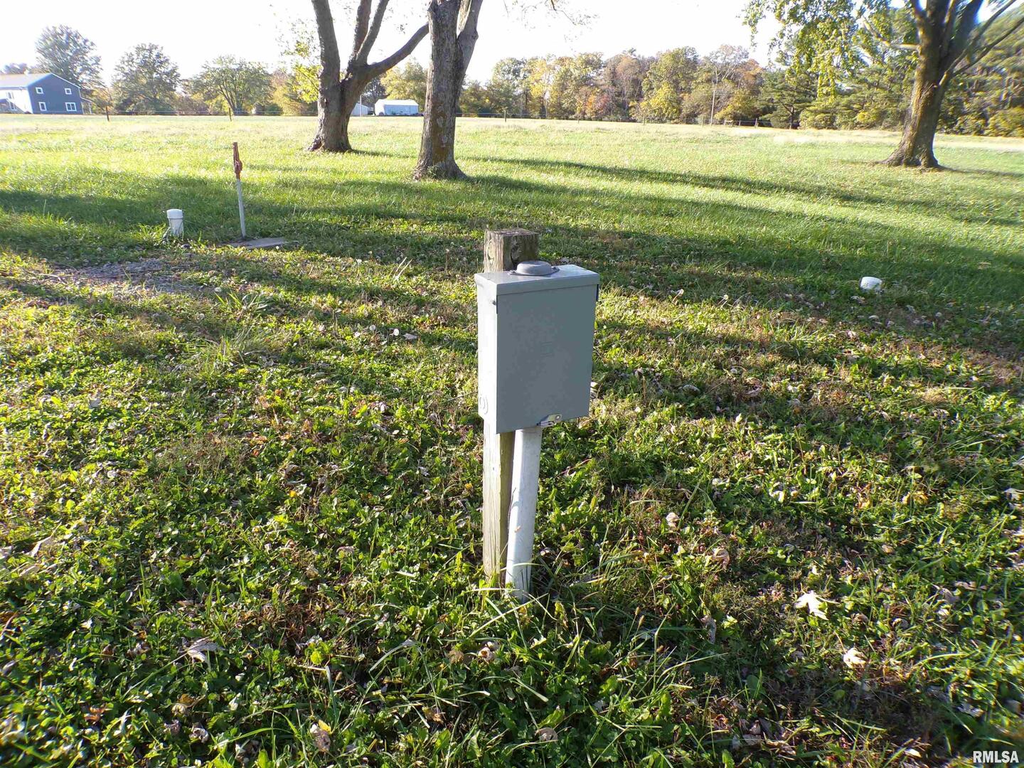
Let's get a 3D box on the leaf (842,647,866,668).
[{"bbox_3d":[0.737,0.588,1.529,0.045,0.025,0.040,13,24,29],"label":"leaf"}]

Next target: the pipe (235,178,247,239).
[{"bbox_3d":[-2.433,-1.572,6.378,0.036,0.524,0.036,-6,22,-20],"label":"pipe"}]

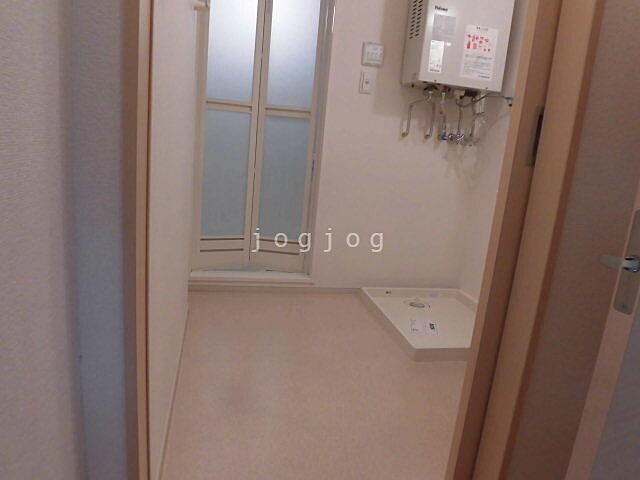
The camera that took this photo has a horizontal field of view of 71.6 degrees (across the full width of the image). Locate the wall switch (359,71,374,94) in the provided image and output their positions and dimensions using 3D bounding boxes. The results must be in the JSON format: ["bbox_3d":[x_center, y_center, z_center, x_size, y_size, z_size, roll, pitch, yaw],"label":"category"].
[{"bbox_3d":[0.254,-0.841,2.369,0.073,0.120,0.013,2,14,-14],"label":"wall switch"}]

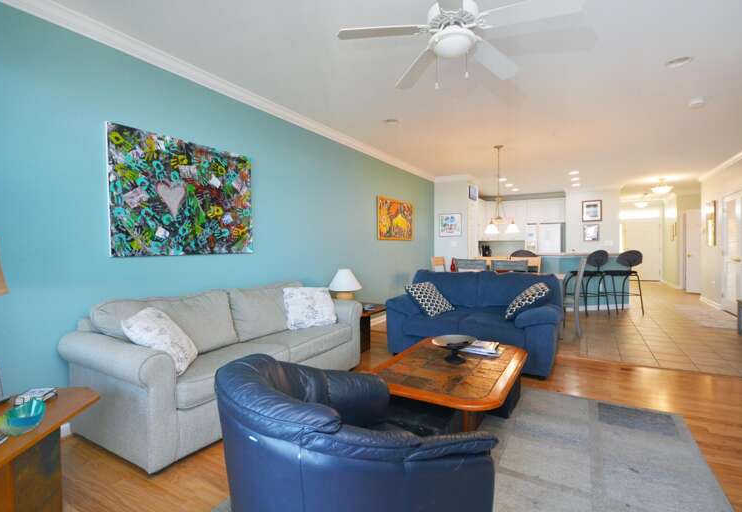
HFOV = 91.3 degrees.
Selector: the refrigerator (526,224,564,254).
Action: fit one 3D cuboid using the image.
[{"bbox_3d":[4.744,0.063,9.925,0.860,1.770,0.750,0,1,31],"label":"refrigerator"}]

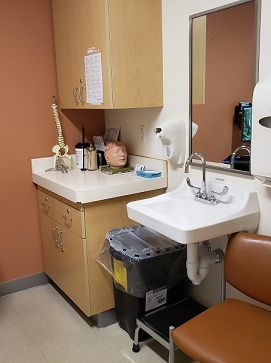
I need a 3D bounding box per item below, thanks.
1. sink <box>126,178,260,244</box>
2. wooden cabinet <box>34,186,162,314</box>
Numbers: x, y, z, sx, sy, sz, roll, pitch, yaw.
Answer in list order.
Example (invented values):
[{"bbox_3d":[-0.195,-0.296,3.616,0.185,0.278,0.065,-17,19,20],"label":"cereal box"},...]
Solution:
[{"bbox_3d":[0.260,0.152,1.895,0.478,0.230,0.564,-9,14,-33],"label":"sink"},{"bbox_3d":[-0.249,0.375,2.601,0.605,0.722,0.757,-9,14,-33],"label":"wooden cabinet"}]

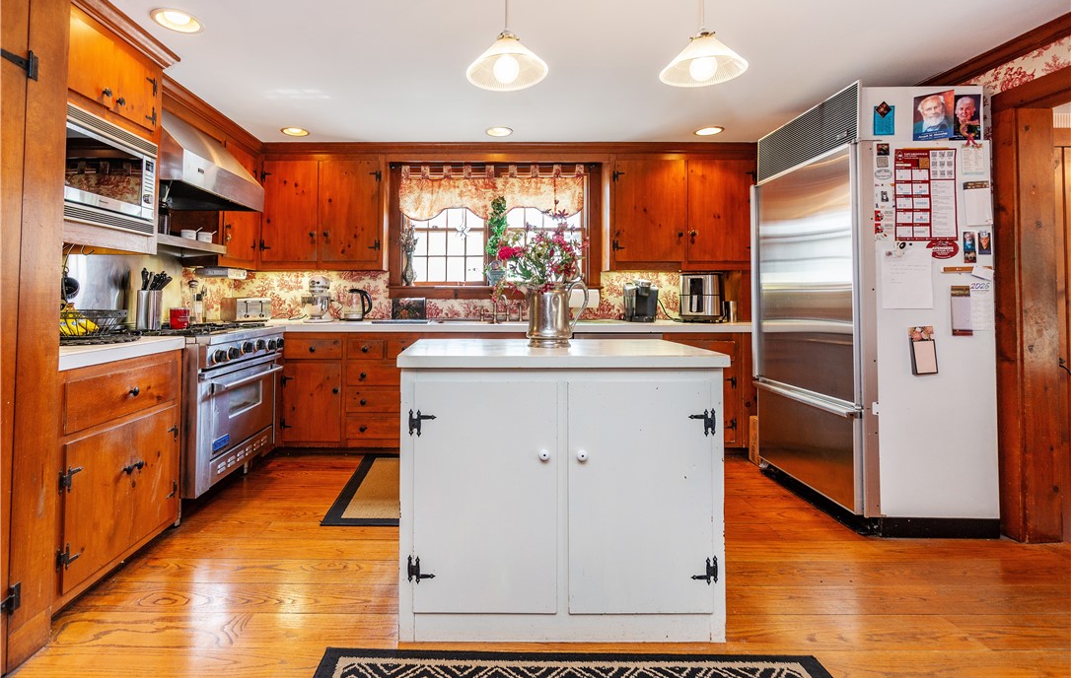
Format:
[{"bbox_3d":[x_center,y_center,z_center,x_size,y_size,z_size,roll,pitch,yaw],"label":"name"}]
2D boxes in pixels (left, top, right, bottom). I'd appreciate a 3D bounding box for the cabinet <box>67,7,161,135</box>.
[{"bbox_3d":[-2.020,-1.080,1.925,0.500,0.340,0.680,0,3,-6],"label":"cabinet"}]

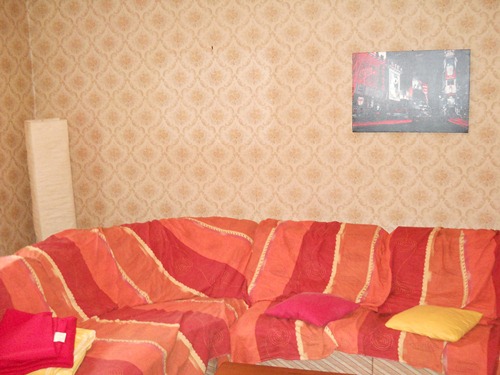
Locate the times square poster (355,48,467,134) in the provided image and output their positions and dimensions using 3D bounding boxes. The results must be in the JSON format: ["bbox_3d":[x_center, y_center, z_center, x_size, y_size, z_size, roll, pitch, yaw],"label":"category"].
[{"bbox_3d":[0.982,-0.583,3.619,0.700,0.500,0.025,1,8,16],"label":"times square poster"}]

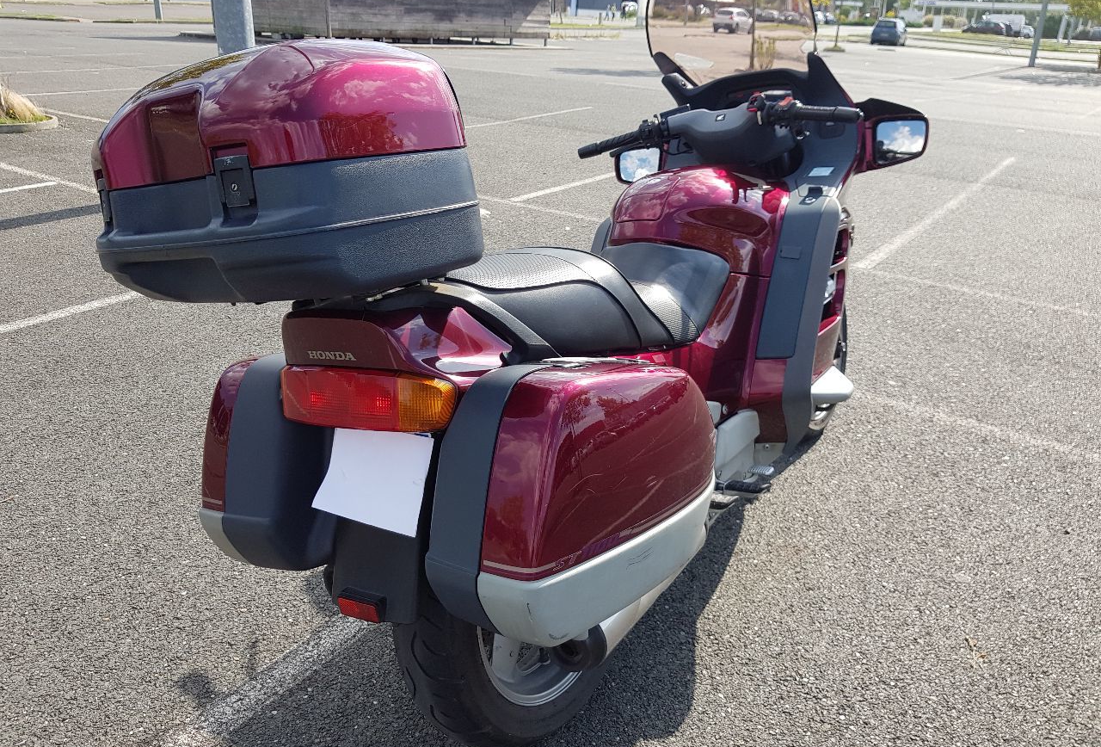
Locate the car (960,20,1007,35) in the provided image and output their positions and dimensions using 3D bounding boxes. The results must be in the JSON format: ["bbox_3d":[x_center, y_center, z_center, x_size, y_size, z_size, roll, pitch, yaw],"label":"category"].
[{"bbox_3d":[48.802,-38.790,93.000,4.300,1.480,1.780,21,30,36],"label":"car"}]

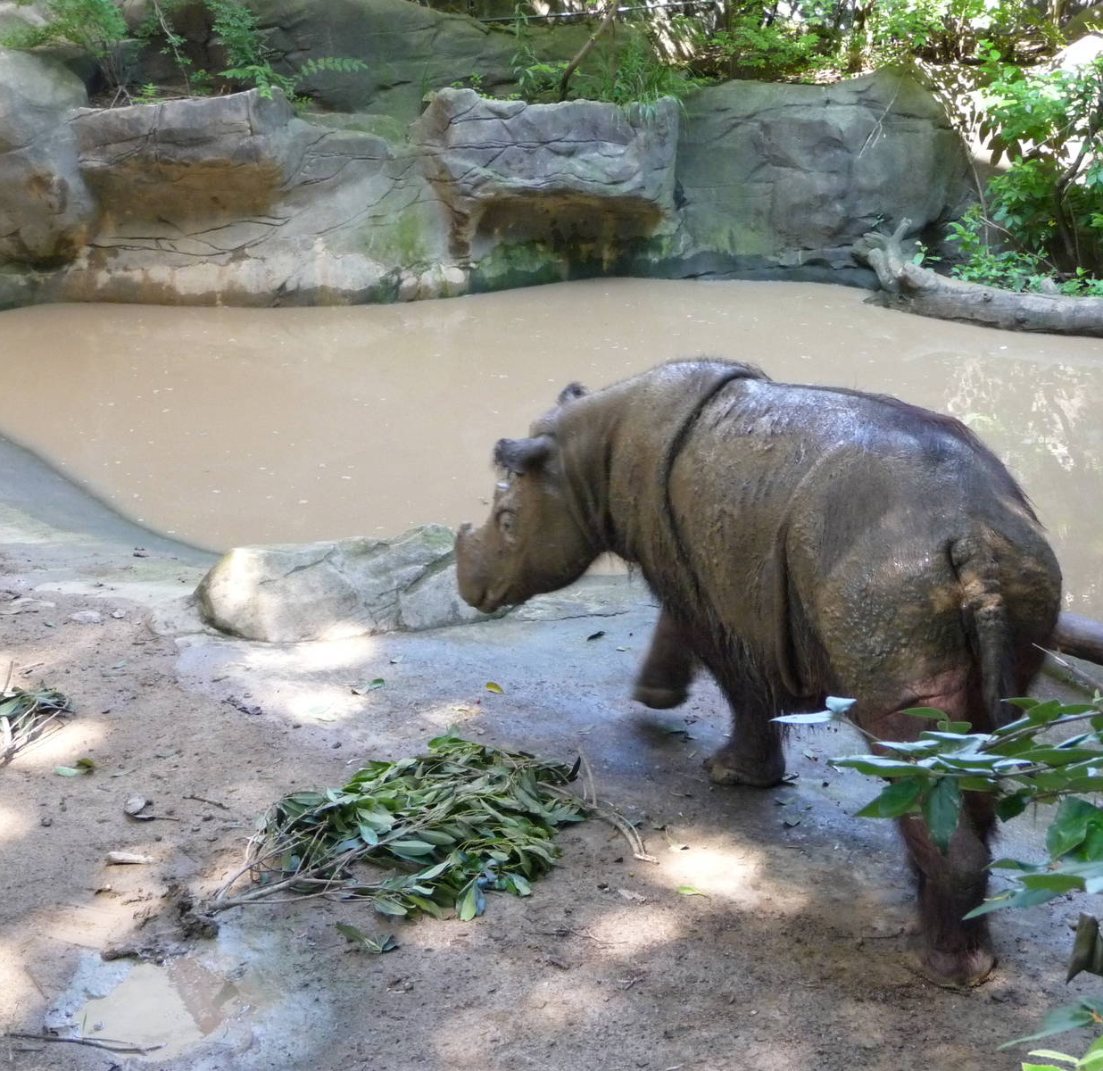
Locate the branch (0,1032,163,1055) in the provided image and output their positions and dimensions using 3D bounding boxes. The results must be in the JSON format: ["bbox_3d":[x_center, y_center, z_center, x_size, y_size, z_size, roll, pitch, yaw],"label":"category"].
[{"bbox_3d":[-1.102,1.184,5.602,0.397,0.020,0.069,2,15,6],"label":"branch"}]

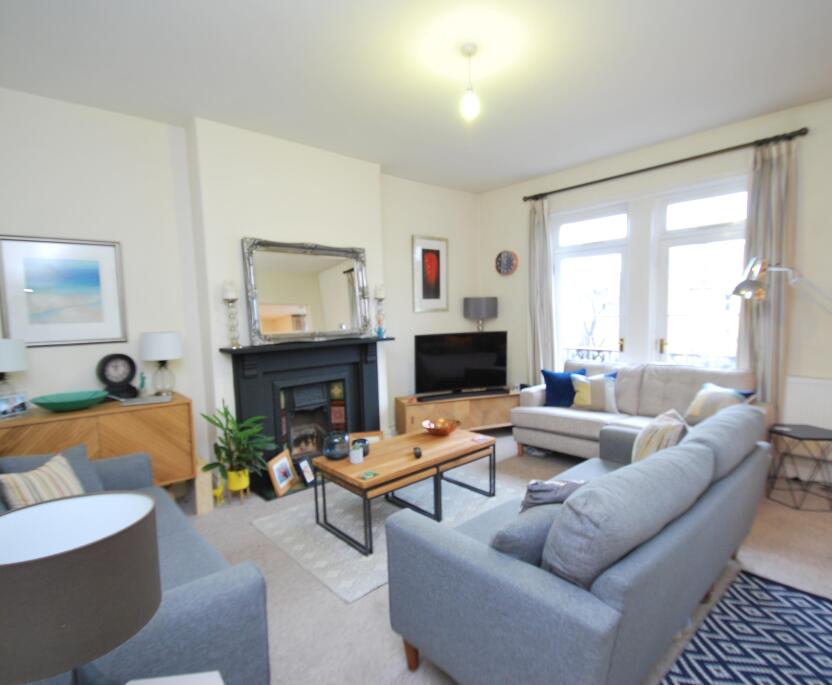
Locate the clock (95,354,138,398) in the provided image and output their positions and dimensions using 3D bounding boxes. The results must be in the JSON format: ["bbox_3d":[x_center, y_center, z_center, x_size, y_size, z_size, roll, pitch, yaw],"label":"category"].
[{"bbox_3d":[-1.976,0.225,2.841,0.225,0.300,0.130,-6,7,-44],"label":"clock"}]

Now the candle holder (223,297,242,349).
[{"bbox_3d":[-1.363,-0.145,3.189,0.108,0.377,0.108,-5,6,-41],"label":"candle holder"}]

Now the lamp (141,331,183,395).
[{"bbox_3d":[-1.800,0.159,3.045,0.242,0.467,0.242,-5,6,-41],"label":"lamp"}]

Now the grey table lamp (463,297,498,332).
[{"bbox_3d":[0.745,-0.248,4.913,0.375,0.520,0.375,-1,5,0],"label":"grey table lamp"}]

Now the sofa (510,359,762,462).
[{"bbox_3d":[1.912,0.667,3.753,1.931,0.824,0.866,3,6,39],"label":"sofa"}]

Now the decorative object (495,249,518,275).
[{"bbox_3d":[1.159,-1.020,5.468,0.050,0.304,0.304,-5,6,-39],"label":"decorative object"}]

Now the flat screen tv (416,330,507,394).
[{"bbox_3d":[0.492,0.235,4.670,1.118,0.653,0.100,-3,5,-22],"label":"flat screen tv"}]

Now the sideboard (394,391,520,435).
[{"bbox_3d":[0.477,0.779,4.578,1.343,0.404,0.345,-3,5,-18],"label":"sideboard"}]

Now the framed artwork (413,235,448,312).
[{"bbox_3d":[0.191,-0.780,4.917,0.550,0.850,0.030,-5,6,-41],"label":"framed artwork"}]

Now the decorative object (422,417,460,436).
[{"bbox_3d":[0.198,0.666,3.316,0.295,0.085,0.281,-1,5,0],"label":"decorative object"}]

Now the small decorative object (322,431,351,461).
[{"bbox_3d":[-0.533,0.676,2.830,0.183,0.170,0.183,-1,5,0],"label":"small decorative object"}]

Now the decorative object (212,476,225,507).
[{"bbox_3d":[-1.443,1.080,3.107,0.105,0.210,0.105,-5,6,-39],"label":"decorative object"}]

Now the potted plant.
[{"bbox_3d":[-1.267,0.769,3.085,0.460,0.740,0.420,-5,6,-41],"label":"potted plant"}]

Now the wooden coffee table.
[{"bbox_3d":[-0.040,0.957,2.996,1.186,0.436,0.575,-5,6,-42],"label":"wooden coffee table"}]

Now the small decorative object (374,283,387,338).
[{"bbox_3d":[-0.353,-0.310,4.220,0.103,0.541,0.103,-1,5,0],"label":"small decorative object"}]

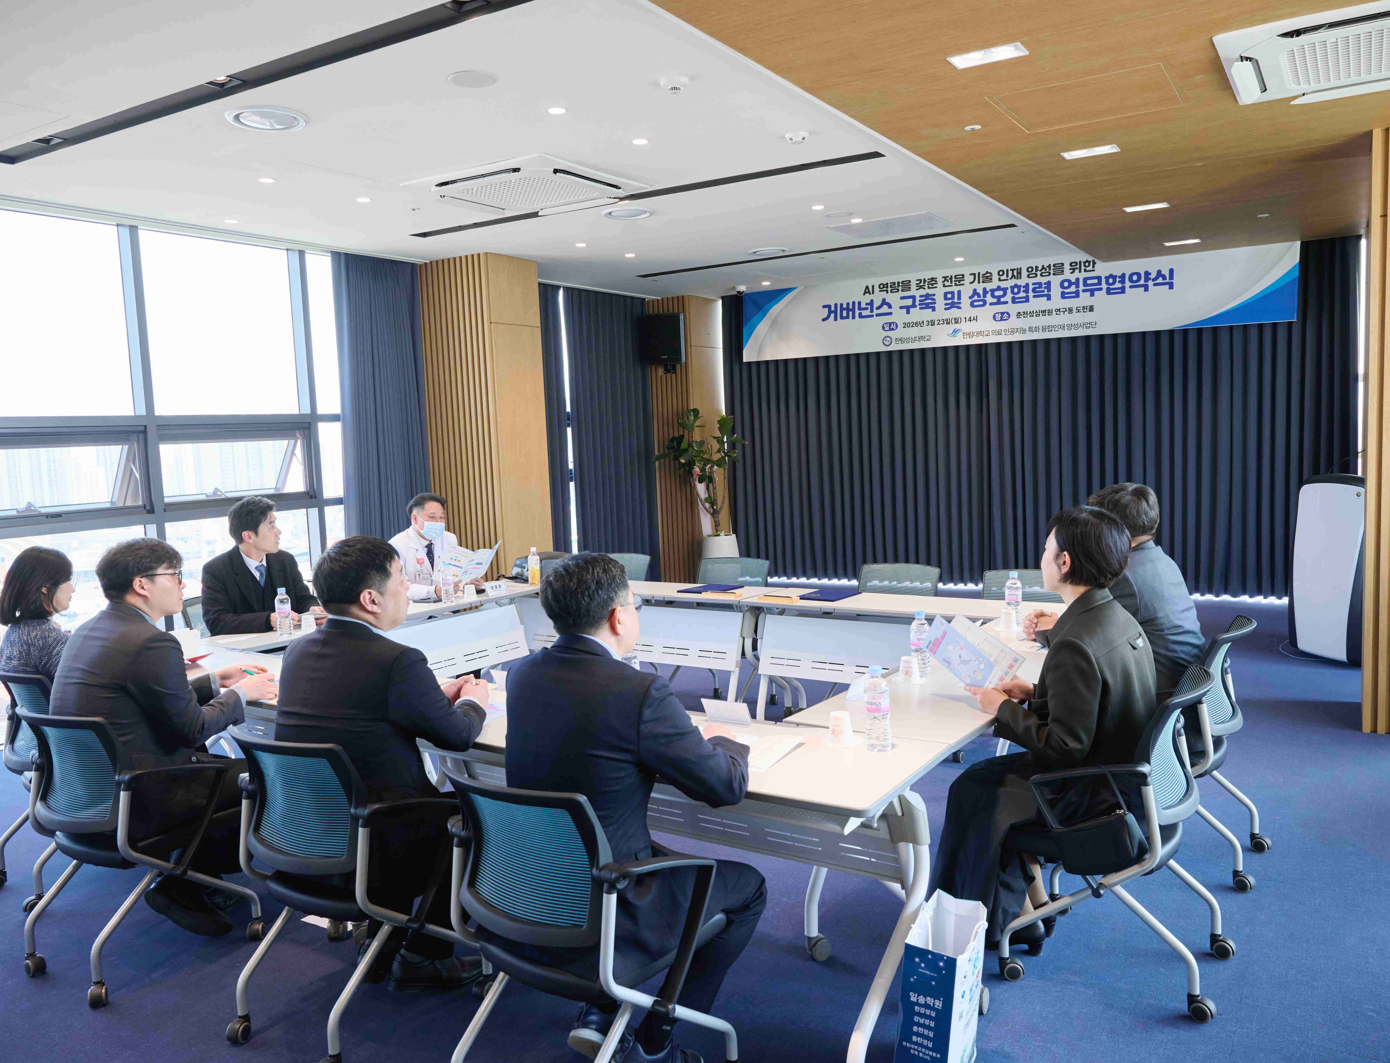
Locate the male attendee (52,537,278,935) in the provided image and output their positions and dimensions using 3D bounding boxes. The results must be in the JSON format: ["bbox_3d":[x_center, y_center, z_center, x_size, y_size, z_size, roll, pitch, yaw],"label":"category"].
[{"bbox_3d":[-1.587,0.653,3.410,0.530,1.305,0.770,2,7,35],"label":"male attendee"}]

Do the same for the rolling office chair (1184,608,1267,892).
[{"bbox_3d":[1.666,0.718,3.688,0.570,0.850,0.580,1,7,31],"label":"rolling office chair"}]

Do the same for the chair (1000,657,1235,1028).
[{"bbox_3d":[1.201,0.814,2.969,0.560,0.840,0.590,2,7,35],"label":"chair"}]

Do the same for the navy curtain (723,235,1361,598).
[{"bbox_3d":[2.638,-0.907,9.338,5.450,2.800,0.120,1,7,31],"label":"navy curtain"}]

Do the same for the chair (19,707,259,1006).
[{"bbox_3d":[-1.748,0.909,3.262,0.590,0.840,0.560,1,7,32],"label":"chair"}]

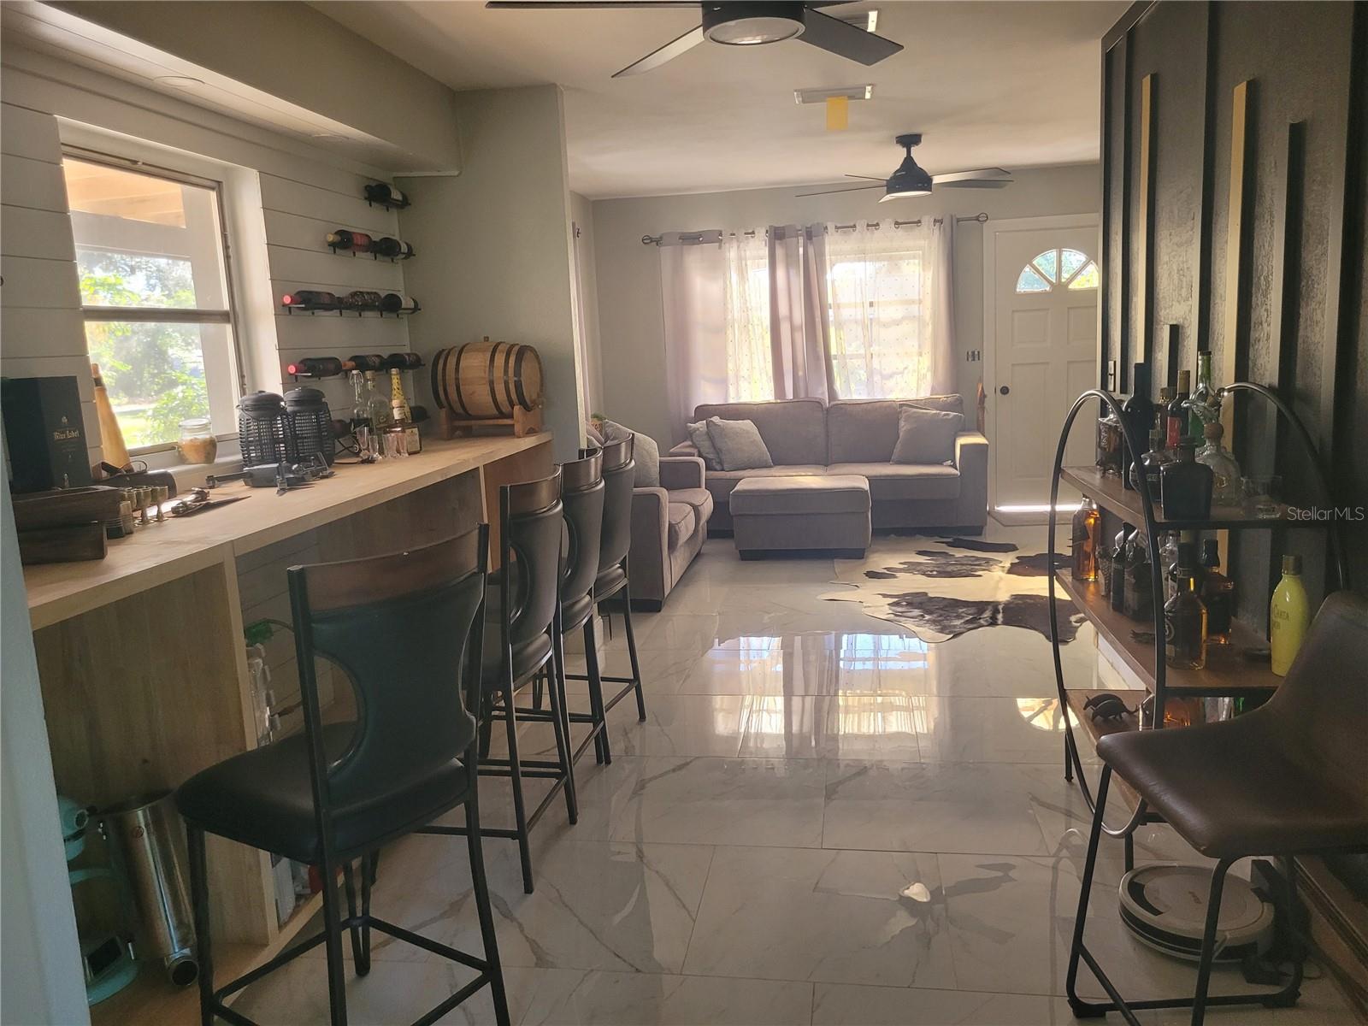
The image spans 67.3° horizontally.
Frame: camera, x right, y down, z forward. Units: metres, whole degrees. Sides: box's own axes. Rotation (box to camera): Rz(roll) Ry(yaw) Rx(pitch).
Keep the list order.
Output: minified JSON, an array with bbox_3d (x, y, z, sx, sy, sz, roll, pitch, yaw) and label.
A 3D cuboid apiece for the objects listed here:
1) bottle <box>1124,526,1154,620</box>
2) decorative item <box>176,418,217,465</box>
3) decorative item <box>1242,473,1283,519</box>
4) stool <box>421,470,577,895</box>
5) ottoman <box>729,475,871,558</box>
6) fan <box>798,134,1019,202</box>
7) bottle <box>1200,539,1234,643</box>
[{"bbox_3d":[1.198,0.163,2.696,0.078,0.225,0.080,-3,9,-2],"label":"bottle"},{"bbox_3d":[-1.490,-0.220,3.133,0.105,0.132,0.105,-1,10,9],"label":"decorative item"},{"bbox_3d":[1.294,-0.038,2.300,0.088,0.085,0.088,-1,10,9],"label":"decorative item"},{"bbox_3d":[-0.569,0.430,2.805,0.520,1.060,0.440,-1,10,9],"label":"stool"},{"bbox_3d":[0.774,0.027,6.687,0.855,0.452,0.600,-1,10,9],"label":"ottoman"},{"bbox_3d":[1.291,-1.970,5.870,1.270,0.350,1.240,-1,10,9],"label":"fan"},{"bbox_3d":[1.296,0.187,2.497,0.080,0.248,0.080,3,11,30],"label":"bottle"}]

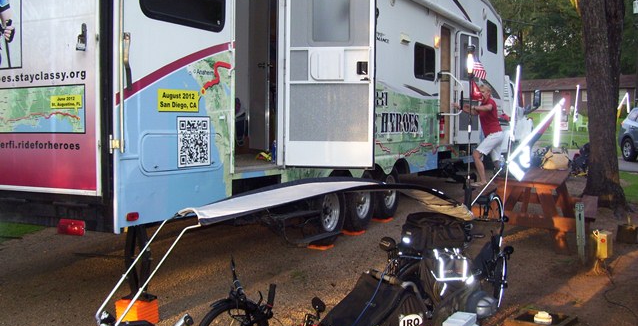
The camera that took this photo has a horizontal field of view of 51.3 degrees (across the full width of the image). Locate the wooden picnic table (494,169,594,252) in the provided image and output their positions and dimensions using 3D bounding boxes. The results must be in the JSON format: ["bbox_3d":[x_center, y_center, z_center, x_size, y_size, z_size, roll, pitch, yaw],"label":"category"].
[{"bbox_3d":[2.734,0.526,8.461,1.450,0.760,1.800,4,5,24],"label":"wooden picnic table"}]

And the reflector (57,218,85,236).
[{"bbox_3d":[-1.656,0.429,4.436,0.200,0.112,0.070,2,3,28],"label":"reflector"}]

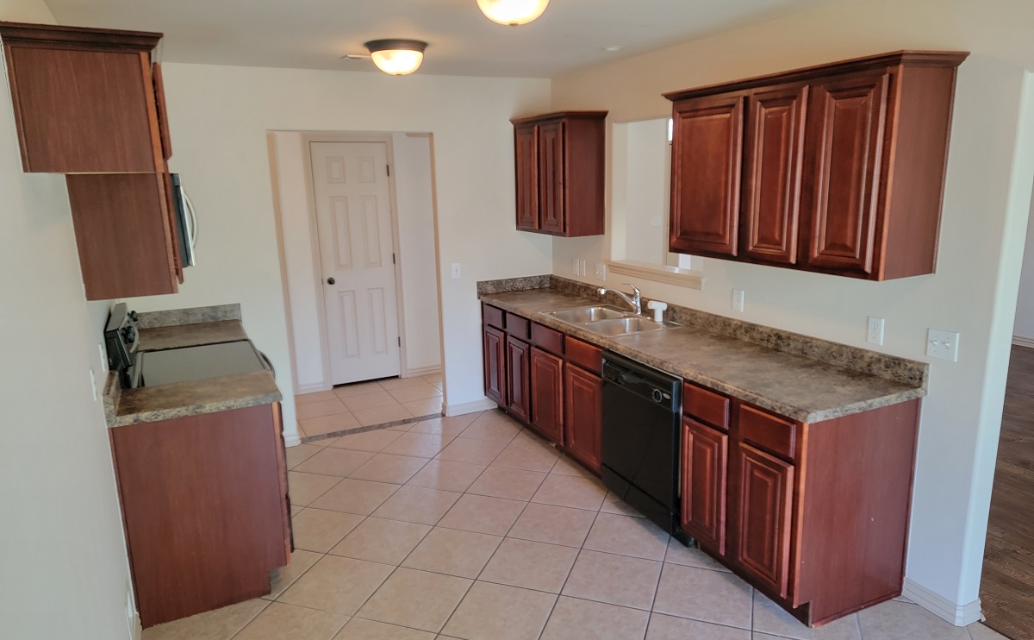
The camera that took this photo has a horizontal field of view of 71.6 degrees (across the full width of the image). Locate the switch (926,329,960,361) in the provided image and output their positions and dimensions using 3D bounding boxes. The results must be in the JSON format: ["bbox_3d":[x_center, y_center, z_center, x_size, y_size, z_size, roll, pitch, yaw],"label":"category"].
[{"bbox_3d":[1.624,0.096,2.744,0.015,0.114,0.118,-7,14,-25],"label":"switch"}]

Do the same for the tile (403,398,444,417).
[{"bbox_3d":[-0.679,0.681,5.648,0.390,0.010,0.380,-7,14,-25],"label":"tile"}]

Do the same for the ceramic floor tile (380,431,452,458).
[{"bbox_3d":[-0.669,0.853,4.864,0.394,0.010,0.394,3,13,19],"label":"ceramic floor tile"}]

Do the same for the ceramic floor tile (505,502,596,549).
[{"bbox_3d":[0.200,1.073,3.744,0.395,0.010,0.395,3,13,19],"label":"ceramic floor tile"}]

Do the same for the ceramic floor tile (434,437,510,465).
[{"bbox_3d":[-0.296,0.871,4.736,0.394,0.010,0.394,3,13,19],"label":"ceramic floor tile"}]

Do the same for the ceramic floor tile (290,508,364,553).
[{"bbox_3d":[-1.055,1.099,3.752,0.392,0.010,0.392,3,13,19],"label":"ceramic floor tile"}]

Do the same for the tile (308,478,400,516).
[{"bbox_3d":[-0.929,1.022,4.145,0.392,0.010,0.392,3,13,19],"label":"tile"}]

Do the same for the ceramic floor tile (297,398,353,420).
[{"bbox_3d":[-1.560,0.707,5.644,0.390,0.010,0.385,-7,14,-25],"label":"ceramic floor tile"}]

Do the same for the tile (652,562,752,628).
[{"bbox_3d":[0.818,1.194,3.120,0.394,0.010,0.394,3,13,19],"label":"tile"}]

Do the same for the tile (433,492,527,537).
[{"bbox_3d":[-0.177,1.054,3.874,0.395,0.010,0.395,3,13,19],"label":"tile"}]

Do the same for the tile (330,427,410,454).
[{"bbox_3d":[-1.042,0.835,4.994,0.394,0.010,0.394,3,13,19],"label":"tile"}]

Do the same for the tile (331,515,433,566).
[{"bbox_3d":[-0.683,1.121,3.642,0.394,0.010,0.394,3,13,19],"label":"tile"}]

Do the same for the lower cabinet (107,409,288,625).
[{"bbox_3d":[-1.365,0.779,3.176,0.625,0.878,0.381,-7,14,-25],"label":"lower cabinet"}]

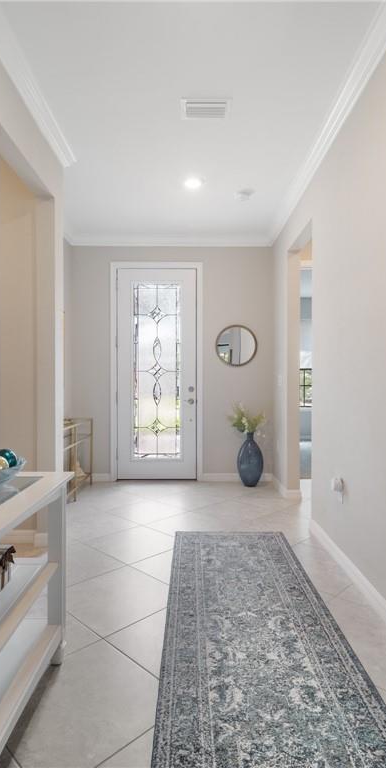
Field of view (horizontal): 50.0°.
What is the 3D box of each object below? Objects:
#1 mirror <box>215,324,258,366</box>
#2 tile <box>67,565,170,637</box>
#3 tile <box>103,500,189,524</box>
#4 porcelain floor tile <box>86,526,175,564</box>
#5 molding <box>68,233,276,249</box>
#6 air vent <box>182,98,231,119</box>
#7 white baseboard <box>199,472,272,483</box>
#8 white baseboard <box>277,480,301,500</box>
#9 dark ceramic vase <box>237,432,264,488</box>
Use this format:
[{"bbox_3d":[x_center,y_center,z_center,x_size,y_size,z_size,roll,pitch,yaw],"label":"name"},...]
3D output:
[{"bbox_3d":[0.506,-0.449,4.810,0.485,0.485,0.030,0,0,0],"label":"mirror"},{"bbox_3d":[-0.406,1.139,2.216,0.535,0.010,0.535,0,0,45],"label":"tile"},{"bbox_3d":[-0.409,1.139,3.680,0.535,0.010,0.535,0,0,45],"label":"tile"},{"bbox_3d":[-0.410,1.125,2.920,0.508,0.010,0.508,0,0,-45],"label":"porcelain floor tile"},{"bbox_3d":[-0.248,-1.632,4.720,2.310,0.100,0.095,0,0,0],"label":"molding"},{"bbox_3d":[0.079,-1.673,2.535,0.300,0.020,0.205,0,0,0],"label":"air vent"},{"bbox_3d":[0.515,1.072,4.760,0.817,0.097,0.016,0,0,0],"label":"white baseboard"},{"bbox_3d":[0.990,1.083,4.220,0.180,0.100,0.360,0,0,0],"label":"white baseboard"},{"bbox_3d":[0.642,0.837,4.620,0.290,0.595,0.290,0,0,0],"label":"dark ceramic vase"}]

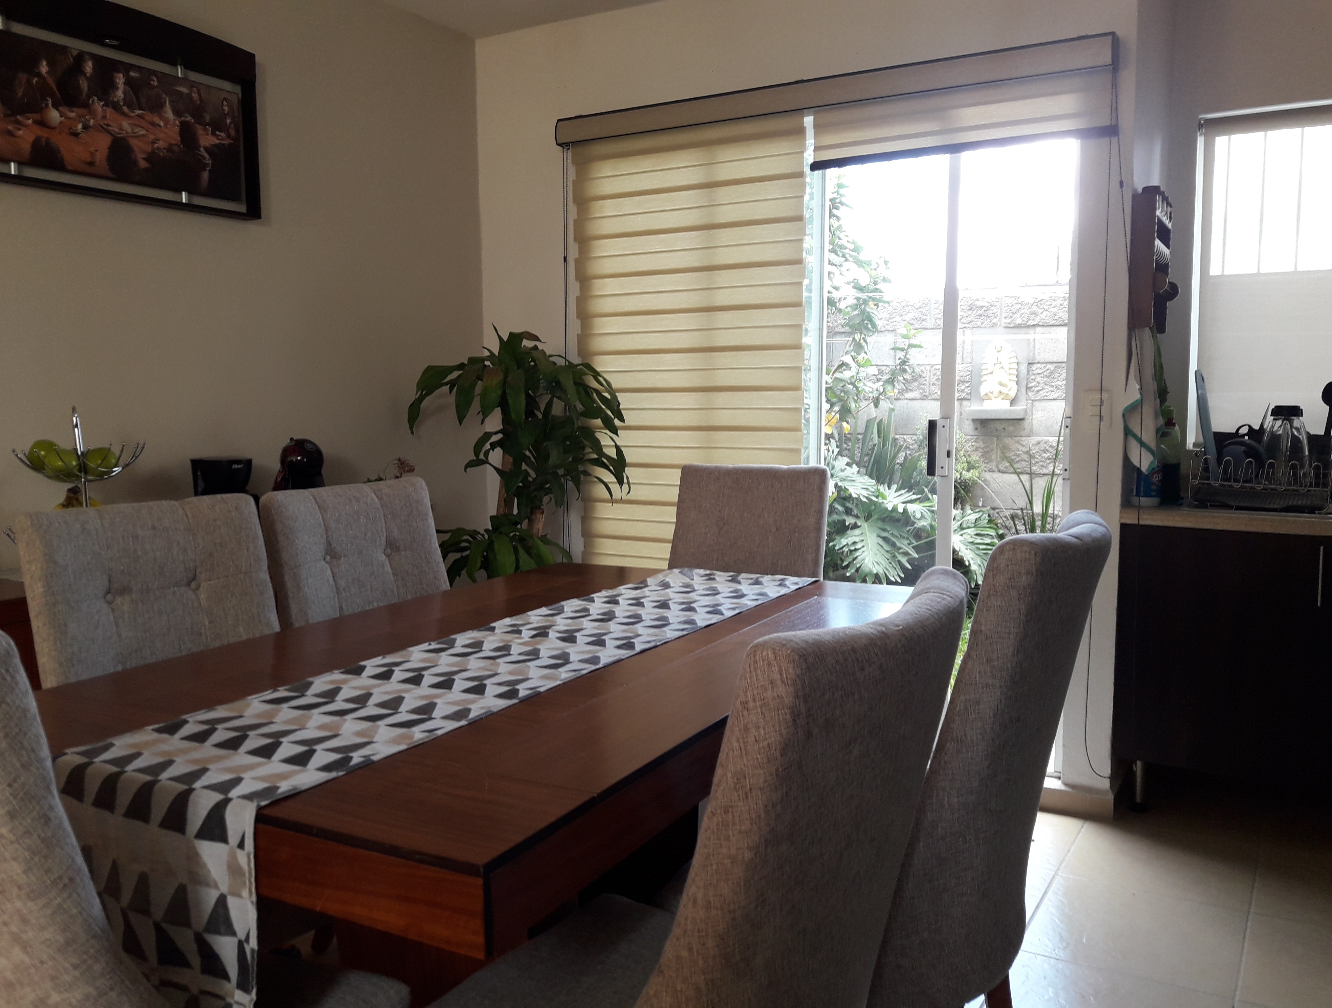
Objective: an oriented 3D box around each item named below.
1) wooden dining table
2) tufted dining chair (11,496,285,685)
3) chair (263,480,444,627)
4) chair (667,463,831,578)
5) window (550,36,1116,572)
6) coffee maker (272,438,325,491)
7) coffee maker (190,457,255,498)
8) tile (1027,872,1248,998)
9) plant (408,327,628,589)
[{"bbox_3d":[-0.241,0.649,2.216,1.070,0.750,1.760,3,7,29],"label":"wooden dining table"},{"bbox_3d":[-0.866,0.514,2.276,0.590,1.015,0.480,3,7,29],"label":"tufted dining chair"},{"bbox_3d":[-0.582,0.461,2.768,0.590,1.015,0.480,3,7,29],"label":"chair"},{"bbox_3d":[0.136,0.423,3.083,0.470,1.015,0.590,3,7,29],"label":"chair"},{"bbox_3d":[0.429,-0.275,3.503,1.820,2.080,0.140,3,7,31],"label":"window"},{"bbox_3d":[-1.058,-0.041,3.151,0.220,0.300,0.155,3,7,31],"label":"coffee maker"},{"bbox_3d":[-1.195,0.001,2.945,0.190,0.260,0.155,3,7,31],"label":"coffee maker"},{"bbox_3d":[1.090,0.991,2.517,0.440,0.010,0.440,3,7,31],"label":"tile"},{"bbox_3d":[-0.479,0.146,3.632,0.630,1.460,0.630,3,7,31],"label":"plant"}]

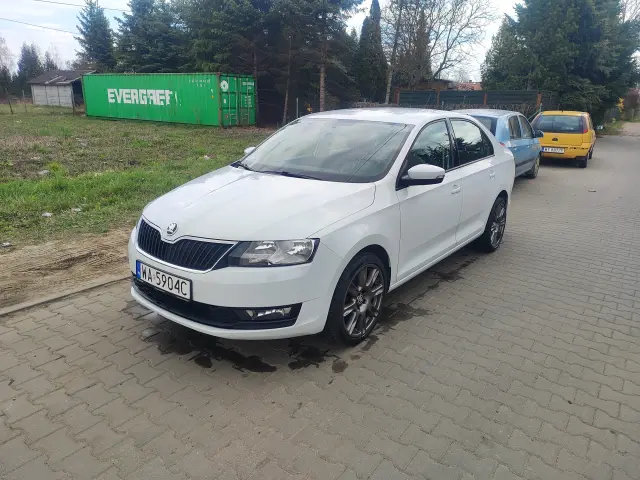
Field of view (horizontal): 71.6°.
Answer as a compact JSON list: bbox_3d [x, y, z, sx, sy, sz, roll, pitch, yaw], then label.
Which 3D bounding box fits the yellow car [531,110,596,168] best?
[{"bbox_3d":[7.284,-3.063,13.178,1.670,1.470,3.820,13,20,33],"label":"yellow car"}]

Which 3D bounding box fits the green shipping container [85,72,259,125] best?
[{"bbox_3d":[-9.058,-8.082,25.528,12.190,2.590,2.440,13,20,33],"label":"green shipping container"}]

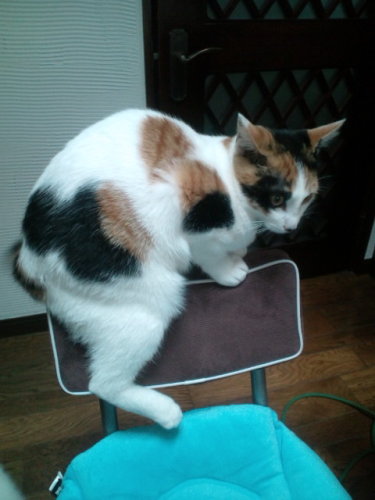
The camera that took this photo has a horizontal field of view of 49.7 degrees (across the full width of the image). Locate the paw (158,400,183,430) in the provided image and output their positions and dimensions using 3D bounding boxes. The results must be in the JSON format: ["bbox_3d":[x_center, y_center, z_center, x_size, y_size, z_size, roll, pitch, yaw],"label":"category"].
[{"bbox_3d":[-0.023,0.227,0.555,0.038,0.028,0.032,18,34,9],"label":"paw"}]

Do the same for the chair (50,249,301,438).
[{"bbox_3d":[0.031,0.440,0.599,0.400,0.720,0.460,-6,31,-11],"label":"chair"}]

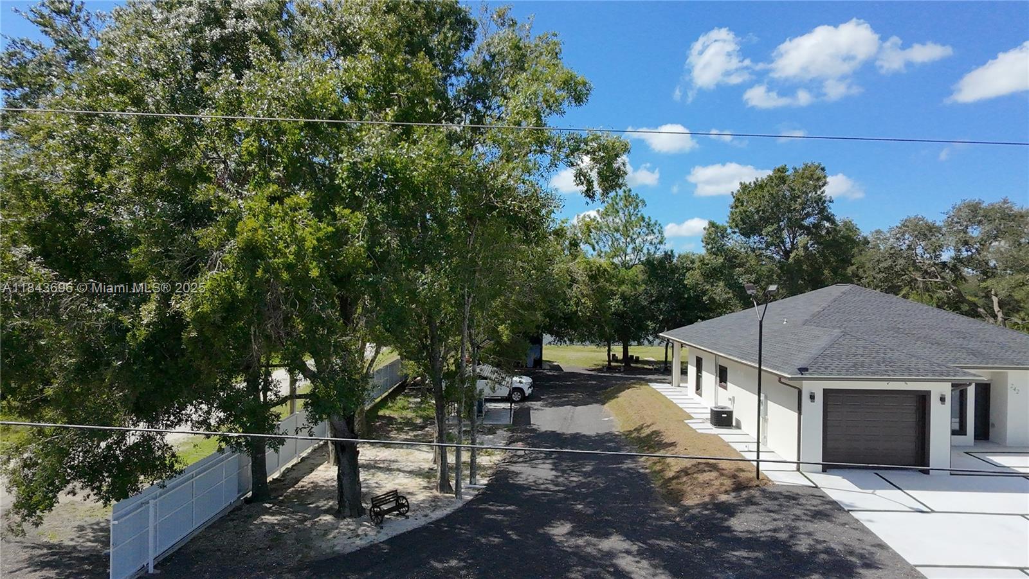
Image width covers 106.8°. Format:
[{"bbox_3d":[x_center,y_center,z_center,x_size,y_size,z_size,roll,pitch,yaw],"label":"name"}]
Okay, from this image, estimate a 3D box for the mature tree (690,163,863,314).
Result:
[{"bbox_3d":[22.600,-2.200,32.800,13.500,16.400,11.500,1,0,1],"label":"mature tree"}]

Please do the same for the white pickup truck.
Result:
[{"bbox_3d":[-1.750,5.170,21.500,5.600,1.850,2.000,1,0,3],"label":"white pickup truck"}]

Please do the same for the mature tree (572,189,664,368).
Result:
[{"bbox_3d":[7.900,-0.850,29.300,7.000,13.600,6.500,1,0,1],"label":"mature tree"}]

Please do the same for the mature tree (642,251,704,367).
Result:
[{"bbox_3d":[12.000,1.400,29.200,5.200,9.000,5.000,1,0,1],"label":"mature tree"}]

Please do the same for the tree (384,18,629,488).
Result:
[{"bbox_3d":[-0.450,-1.000,11.700,7.600,14.500,7.000,1,0,1],"label":"tree"}]

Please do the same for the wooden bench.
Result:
[{"bbox_3d":[-3.540,6.150,10.750,0.900,0.710,0.580,0,0,-36],"label":"wooden bench"}]

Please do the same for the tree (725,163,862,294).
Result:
[{"bbox_3d":[24.200,-2.300,33.000,11.500,16.400,10.500,1,0,1],"label":"tree"}]

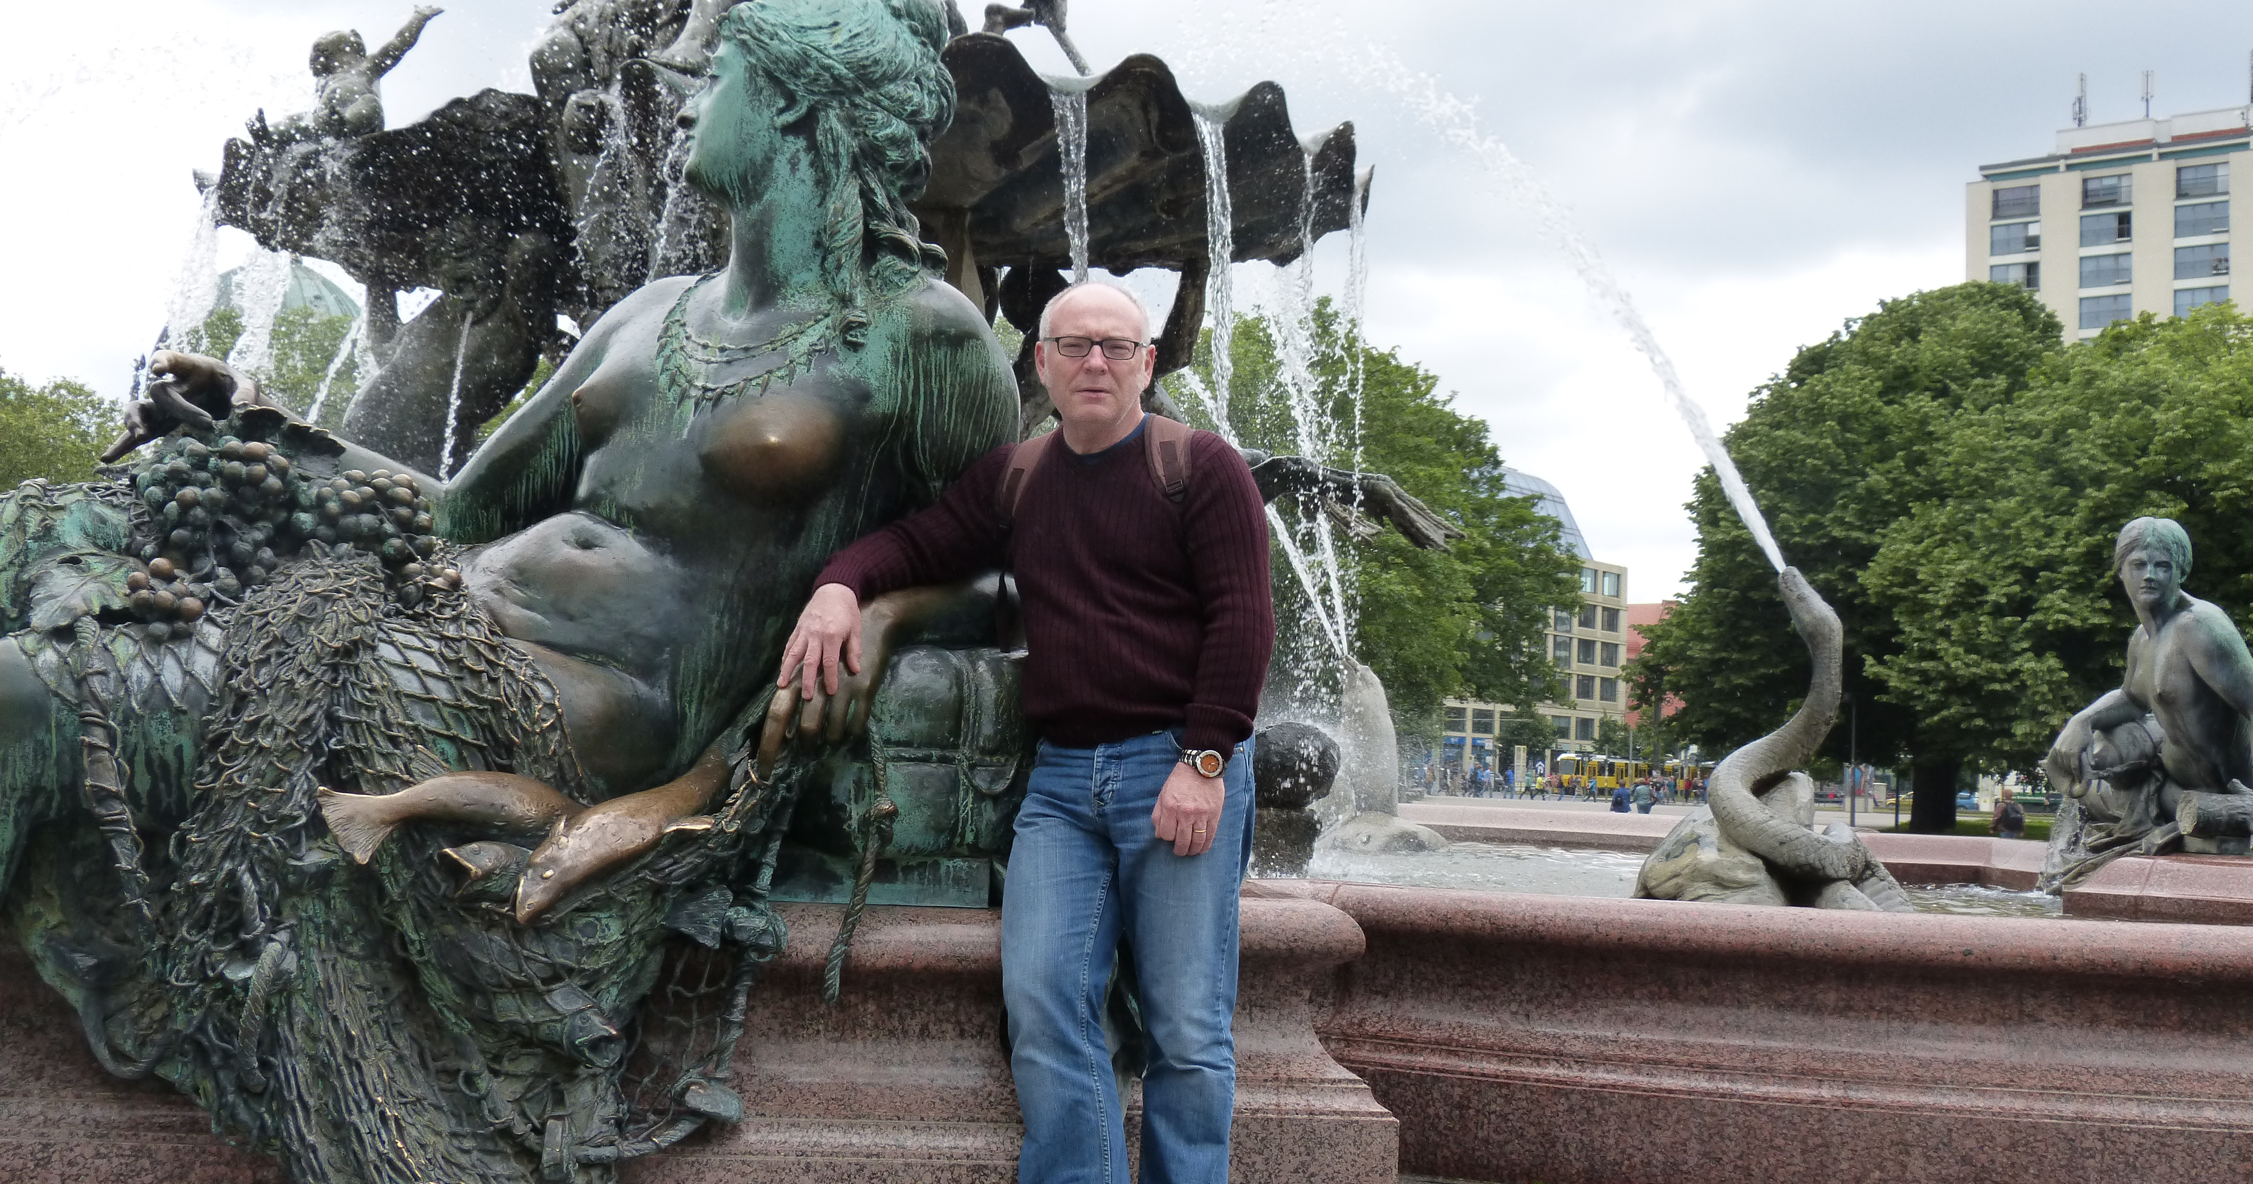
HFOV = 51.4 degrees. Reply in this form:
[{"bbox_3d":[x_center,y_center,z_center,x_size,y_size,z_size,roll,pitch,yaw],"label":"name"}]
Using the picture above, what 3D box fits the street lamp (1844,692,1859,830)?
[{"bbox_3d":[25.366,5.883,82.000,0.500,4.600,0.350,2,-4,-6],"label":"street lamp"}]

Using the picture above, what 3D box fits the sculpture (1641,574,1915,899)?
[{"bbox_3d":[2.377,0.565,8.600,1.000,1.310,0.900,-1,-5,37],"label":"sculpture"}]

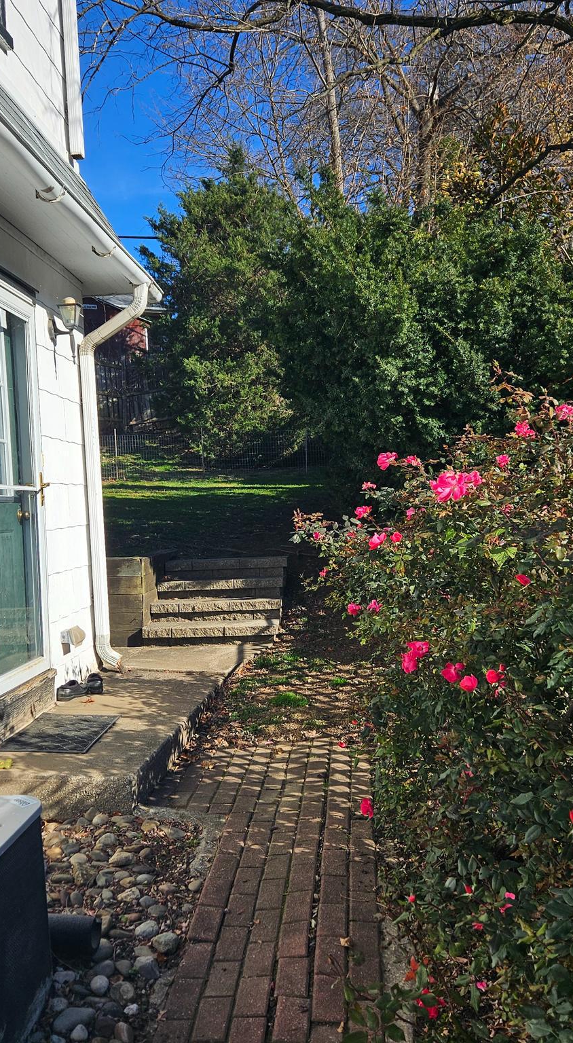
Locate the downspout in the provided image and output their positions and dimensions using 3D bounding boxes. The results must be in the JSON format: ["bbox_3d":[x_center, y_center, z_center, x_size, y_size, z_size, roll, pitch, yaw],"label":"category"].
[{"bbox_3d":[-1.104,-0.308,6.270,0.490,2.600,0.140,-3,1,4],"label":"downspout"}]

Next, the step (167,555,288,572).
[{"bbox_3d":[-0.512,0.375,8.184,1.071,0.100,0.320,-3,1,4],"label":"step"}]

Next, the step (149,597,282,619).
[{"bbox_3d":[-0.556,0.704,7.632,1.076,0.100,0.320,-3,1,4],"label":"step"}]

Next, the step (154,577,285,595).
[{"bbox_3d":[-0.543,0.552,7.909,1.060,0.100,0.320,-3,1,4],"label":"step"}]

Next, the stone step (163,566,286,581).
[{"bbox_3d":[-0.532,0.455,8.227,1.042,0.095,0.320,-3,1,4],"label":"stone step"}]

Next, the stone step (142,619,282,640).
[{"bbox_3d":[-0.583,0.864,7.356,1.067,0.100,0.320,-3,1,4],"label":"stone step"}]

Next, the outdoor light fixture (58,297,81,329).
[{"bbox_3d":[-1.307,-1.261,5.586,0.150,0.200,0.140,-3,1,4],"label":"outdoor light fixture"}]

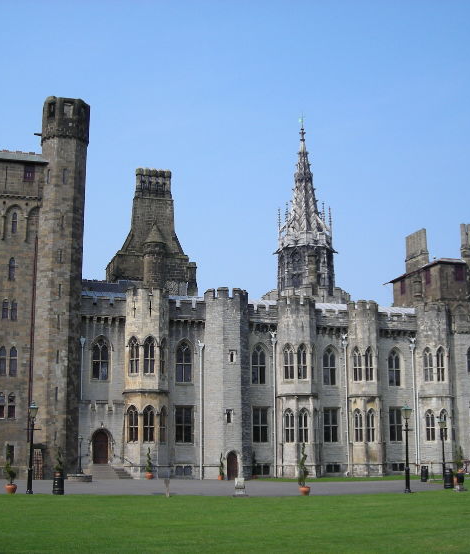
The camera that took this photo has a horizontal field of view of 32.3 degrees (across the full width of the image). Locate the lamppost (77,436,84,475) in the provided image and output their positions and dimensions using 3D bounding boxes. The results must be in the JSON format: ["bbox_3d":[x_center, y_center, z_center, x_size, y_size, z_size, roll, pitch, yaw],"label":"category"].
[{"bbox_3d":[-10.340,11.874,54.238,0.500,2.616,0.500,4,-11,-18],"label":"lamppost"}]

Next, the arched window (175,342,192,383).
[{"bbox_3d":[-3.607,5.948,56.708,1.254,3.003,0.300,3,-12,-17],"label":"arched window"}]

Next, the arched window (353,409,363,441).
[{"bbox_3d":[8.924,10.693,58.432,0.733,2.387,0.300,-6,-13,27],"label":"arched window"}]

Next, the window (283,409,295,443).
[{"bbox_3d":[4.030,11.006,59.988,0.960,2.508,0.300,-5,-12,26],"label":"window"}]

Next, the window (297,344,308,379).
[{"bbox_3d":[5.045,6.374,60.758,0.934,2.616,0.300,4,-11,-18],"label":"window"}]

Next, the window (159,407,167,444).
[{"bbox_3d":[-5.112,10.406,57.005,0.300,2.696,0.966,-5,-12,26],"label":"window"}]

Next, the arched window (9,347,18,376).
[{"bbox_3d":[-15.226,5.809,55.707,0.557,2.055,0.300,3,-11,-15],"label":"arched window"}]

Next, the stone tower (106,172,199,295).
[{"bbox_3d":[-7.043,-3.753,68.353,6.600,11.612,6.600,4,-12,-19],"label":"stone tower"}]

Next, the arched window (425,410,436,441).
[{"bbox_3d":[14.525,11.012,60.112,0.820,2.332,0.300,-6,-13,27],"label":"arched window"}]

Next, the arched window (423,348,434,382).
[{"bbox_3d":[15.436,7.013,64.568,0.954,2.773,0.300,-5,-12,26],"label":"arched window"}]

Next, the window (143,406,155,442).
[{"bbox_3d":[-5.827,9.977,54.907,0.839,2.433,0.300,4,-11,-21],"label":"window"}]

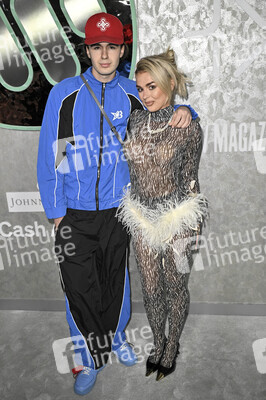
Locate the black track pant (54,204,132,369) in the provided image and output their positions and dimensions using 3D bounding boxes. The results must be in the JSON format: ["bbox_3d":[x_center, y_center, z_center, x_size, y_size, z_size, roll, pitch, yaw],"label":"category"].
[{"bbox_3d":[-0.195,0.452,2.140,0.380,1.020,0.400,-2,16,2],"label":"black track pant"}]

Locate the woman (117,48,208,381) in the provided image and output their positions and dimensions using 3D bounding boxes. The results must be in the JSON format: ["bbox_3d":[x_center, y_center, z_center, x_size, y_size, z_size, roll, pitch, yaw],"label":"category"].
[{"bbox_3d":[0.156,0.134,2.012,0.460,1.720,0.400,3,17,19],"label":"woman"}]

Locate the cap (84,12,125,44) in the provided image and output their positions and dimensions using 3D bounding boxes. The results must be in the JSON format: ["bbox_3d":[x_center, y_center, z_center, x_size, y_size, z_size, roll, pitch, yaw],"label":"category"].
[{"bbox_3d":[-0.128,-0.777,1.776,0.177,0.145,0.258,-2,18,-2],"label":"cap"}]

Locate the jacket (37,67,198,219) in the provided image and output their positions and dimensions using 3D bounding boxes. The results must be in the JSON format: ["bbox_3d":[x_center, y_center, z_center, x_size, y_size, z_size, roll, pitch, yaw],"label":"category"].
[{"bbox_3d":[-0.067,-0.272,1.939,0.770,0.740,0.380,-3,16,0],"label":"jacket"}]

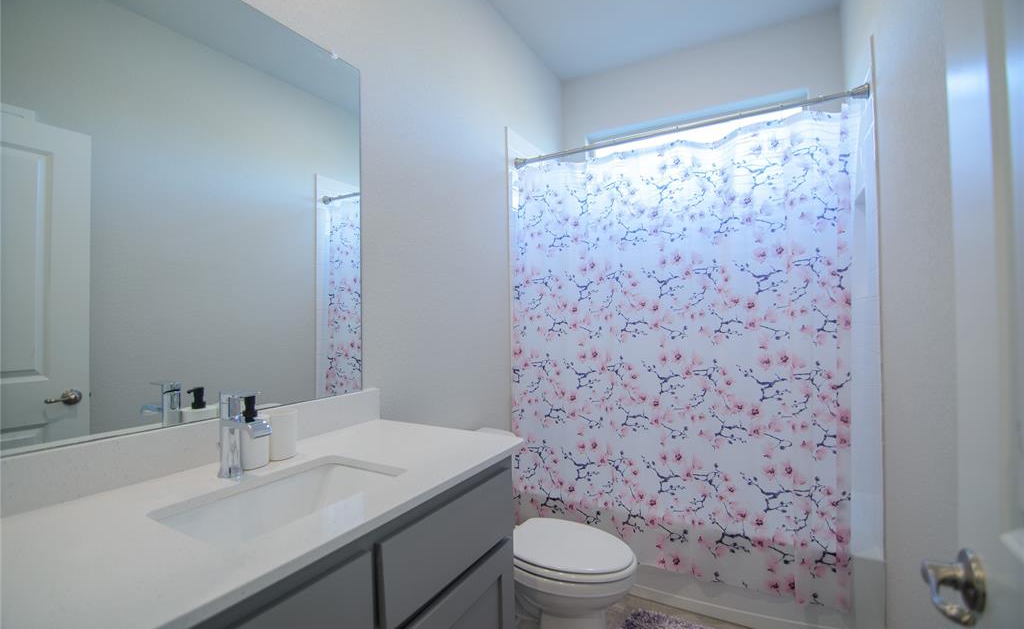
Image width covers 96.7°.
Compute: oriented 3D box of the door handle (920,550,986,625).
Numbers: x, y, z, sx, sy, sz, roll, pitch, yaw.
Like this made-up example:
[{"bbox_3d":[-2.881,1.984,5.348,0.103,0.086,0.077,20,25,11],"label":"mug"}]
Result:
[{"bbox_3d":[0.524,0.318,0.534,0.052,0.068,0.122,-1,-1,28],"label":"door handle"}]

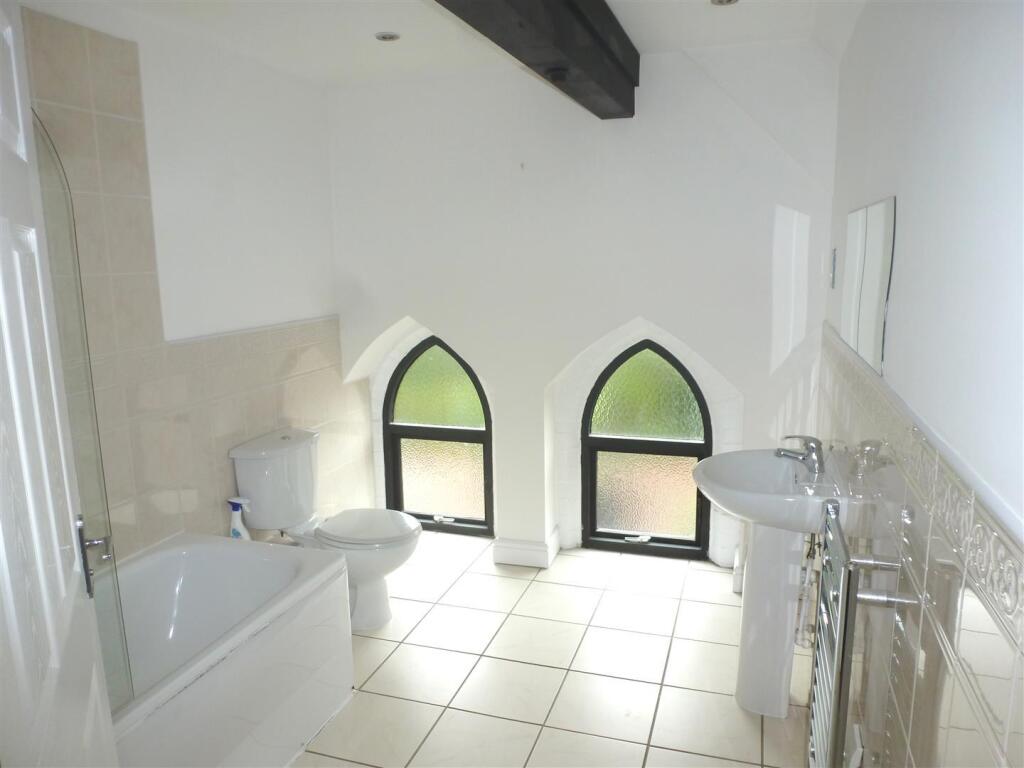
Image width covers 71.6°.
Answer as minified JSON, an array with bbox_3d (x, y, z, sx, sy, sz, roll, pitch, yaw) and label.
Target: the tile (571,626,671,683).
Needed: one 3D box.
[{"bbox_3d":[0.418,1.024,2.689,0.331,0.010,0.331,2,10,18],"label":"tile"}]

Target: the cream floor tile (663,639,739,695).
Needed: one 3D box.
[{"bbox_3d":[0.736,1.036,2.585,0.331,0.010,0.331,2,10,18],"label":"cream floor tile"}]

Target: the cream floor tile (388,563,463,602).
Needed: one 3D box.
[{"bbox_3d":[-0.427,0.931,3.299,0.330,0.010,0.330,2,10,18],"label":"cream floor tile"}]

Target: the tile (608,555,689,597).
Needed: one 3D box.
[{"bbox_3d":[0.626,0.913,3.298,0.330,0.010,0.330,2,10,18],"label":"tile"}]

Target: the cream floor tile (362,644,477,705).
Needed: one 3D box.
[{"bbox_3d":[-0.320,1.048,2.572,0.330,0.010,0.330,2,10,18],"label":"cream floor tile"}]

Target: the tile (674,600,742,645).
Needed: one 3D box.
[{"bbox_3d":[0.841,0.982,2.899,0.331,0.010,0.331,2,10,18],"label":"tile"}]

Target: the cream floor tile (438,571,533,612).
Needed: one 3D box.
[{"bbox_3d":[-0.114,0.946,3.211,0.331,0.010,0.331,2,10,18],"label":"cream floor tile"}]

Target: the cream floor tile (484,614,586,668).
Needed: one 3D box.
[{"bbox_3d":[0.100,1.012,2.793,0.331,0.010,0.331,2,10,18],"label":"cream floor tile"}]

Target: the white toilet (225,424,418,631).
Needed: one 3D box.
[{"bbox_3d":[-0.715,0.612,2.941,0.705,0.757,0.380,2,10,18],"label":"white toilet"}]

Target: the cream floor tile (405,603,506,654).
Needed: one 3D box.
[{"bbox_3d":[-0.218,1.000,2.897,0.331,0.010,0.331,2,10,18],"label":"cream floor tile"}]

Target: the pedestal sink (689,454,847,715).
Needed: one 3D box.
[{"bbox_3d":[0.814,0.656,2.338,0.438,0.799,0.559,2,10,18],"label":"pedestal sink"}]

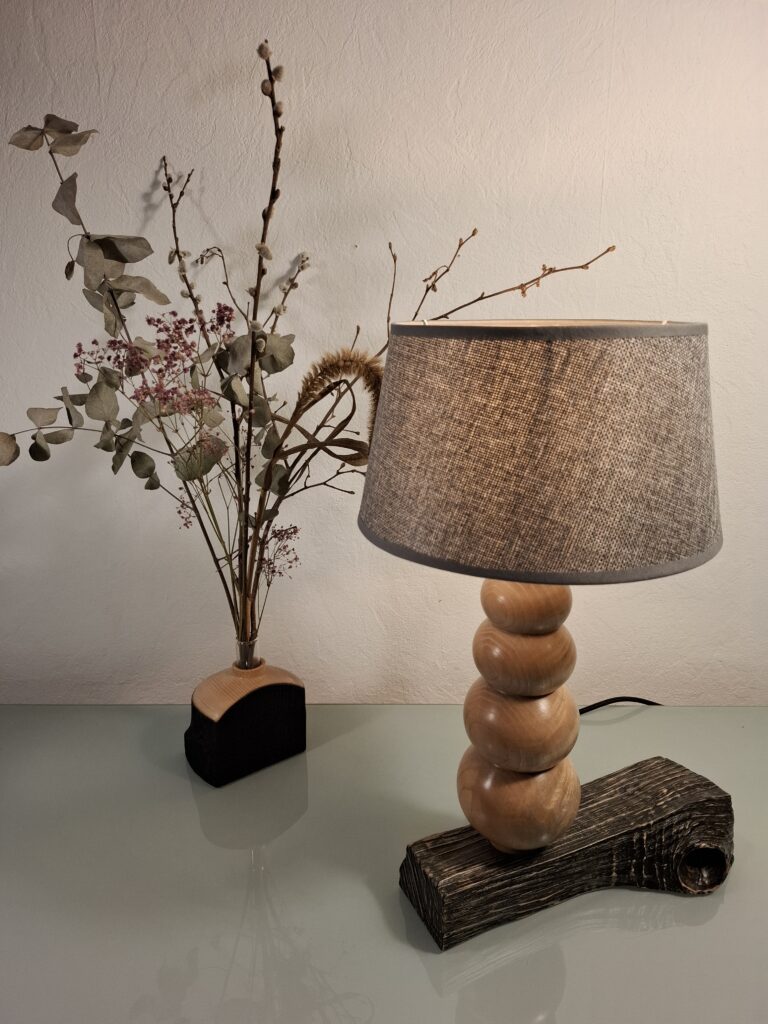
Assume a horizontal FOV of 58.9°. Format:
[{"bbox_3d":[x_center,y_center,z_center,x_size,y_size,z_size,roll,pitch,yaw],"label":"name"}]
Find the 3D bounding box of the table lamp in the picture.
[{"bbox_3d":[0.158,0.105,0.578,0.360,0.514,0.269,-7,18,-22],"label":"table lamp"}]

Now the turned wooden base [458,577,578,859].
[{"bbox_3d":[0.117,0.169,0.579,0.108,0.261,0.108,0,17,0],"label":"turned wooden base"}]

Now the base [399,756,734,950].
[{"bbox_3d":[0.183,0.323,0.632,0.323,0.066,0.106,-7,18,-22],"label":"base"}]

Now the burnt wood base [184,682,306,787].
[{"bbox_3d":[-0.166,0.248,0.815,0.130,0.109,0.058,-12,20,-34],"label":"burnt wood base"}]

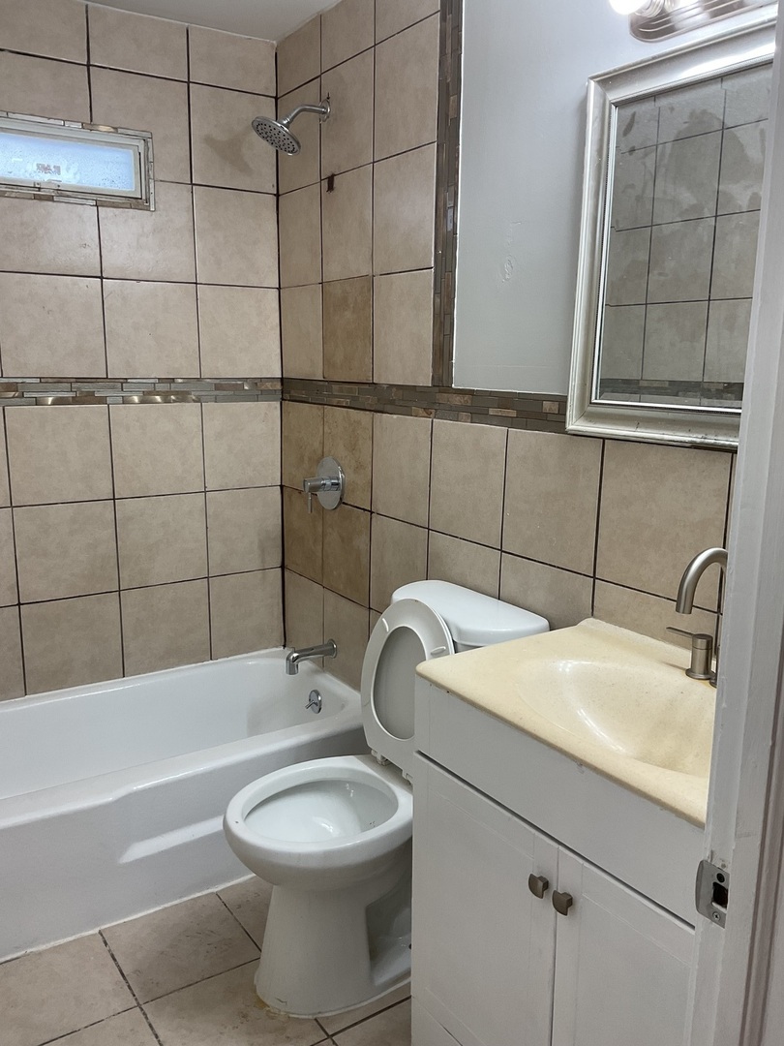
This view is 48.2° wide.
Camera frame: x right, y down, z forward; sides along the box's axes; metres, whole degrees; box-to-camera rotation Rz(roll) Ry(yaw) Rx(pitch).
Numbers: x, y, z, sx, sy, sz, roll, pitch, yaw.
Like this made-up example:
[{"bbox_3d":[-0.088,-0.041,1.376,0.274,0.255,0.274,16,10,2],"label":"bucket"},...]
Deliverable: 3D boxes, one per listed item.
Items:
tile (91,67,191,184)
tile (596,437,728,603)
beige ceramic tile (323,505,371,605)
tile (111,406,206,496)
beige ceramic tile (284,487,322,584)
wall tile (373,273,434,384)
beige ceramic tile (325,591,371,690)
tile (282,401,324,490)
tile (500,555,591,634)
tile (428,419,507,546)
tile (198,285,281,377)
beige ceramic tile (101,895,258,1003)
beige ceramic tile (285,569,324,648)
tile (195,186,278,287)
[{"bbox_3d":[-0.763,-1.217,2.698,0.303,0.298,0.010,-7,13,-32],"label":"tile"},{"bbox_3d":[0.535,-0.003,1.754,0.010,0.300,0.314,-7,13,-32],"label":"tile"},{"bbox_3d":[-0.140,0.091,2.805,0.010,0.300,0.301,-7,13,-32],"label":"beige ceramic tile"},{"bbox_3d":[-0.779,-0.241,2.917,0.305,0.300,0.010,-7,13,-32],"label":"tile"},{"bbox_3d":[-0.308,0.040,3.067,0.010,0.303,0.307,-7,13,-32],"label":"beige ceramic tile"},{"bbox_3d":[0.033,-0.539,2.438,0.012,0.300,0.300,-7,13,-32],"label":"wall tile"},{"bbox_3d":[-0.143,0.389,2.872,0.010,0.299,0.303,-7,13,-32],"label":"beige ceramic tile"},{"bbox_3d":[-0.305,-0.259,3.020,0.012,0.298,0.308,-7,13,-32],"label":"tile"},{"bbox_3d":[0.362,0.244,2.062,0.012,0.302,0.307,-7,13,-32],"label":"tile"},{"bbox_3d":[0.196,-0.106,2.268,0.010,0.300,0.310,-7,13,-32],"label":"tile"},{"bbox_3d":[-0.516,-0.649,2.976,0.292,0.297,0.010,-7,13,-32],"label":"tile"},{"bbox_3d":[-0.524,1.054,2.191,0.301,0.010,0.305,-7,13,-32],"label":"beige ceramic tile"},{"bbox_3d":[-0.310,0.338,3.126,0.010,0.299,0.307,-7,13,-32],"label":"beige ceramic tile"},{"bbox_3d":[-0.518,-0.956,2.944,0.293,0.306,0.010,-7,13,-32],"label":"tile"}]

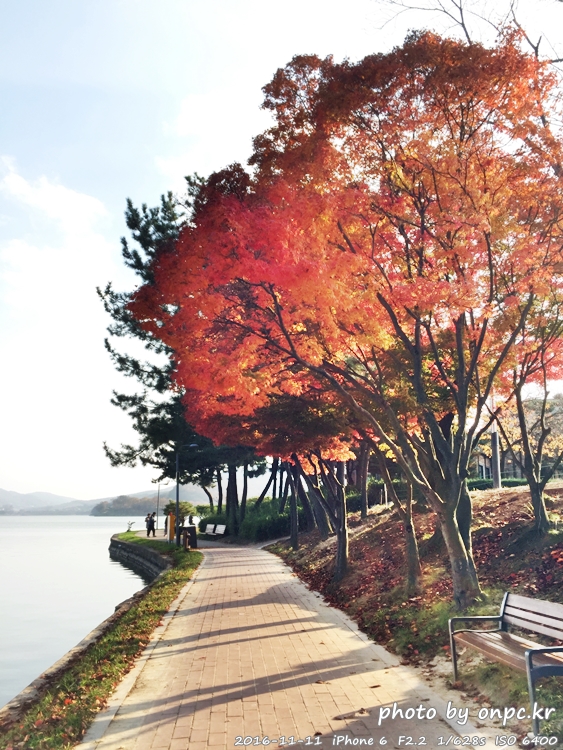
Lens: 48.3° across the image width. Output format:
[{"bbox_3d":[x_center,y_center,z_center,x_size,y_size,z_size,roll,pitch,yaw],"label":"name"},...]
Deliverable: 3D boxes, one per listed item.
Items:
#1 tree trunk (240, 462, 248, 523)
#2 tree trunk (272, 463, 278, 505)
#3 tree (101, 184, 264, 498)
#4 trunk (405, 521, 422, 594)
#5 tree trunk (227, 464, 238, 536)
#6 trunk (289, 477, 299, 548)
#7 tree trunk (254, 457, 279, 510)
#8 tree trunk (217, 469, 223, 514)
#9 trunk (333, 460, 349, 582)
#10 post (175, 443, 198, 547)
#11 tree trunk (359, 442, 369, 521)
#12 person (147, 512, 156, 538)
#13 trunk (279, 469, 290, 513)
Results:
[{"bbox_3d":[-2.494,8.135,43.265,0.360,4.200,0.360,3,-13,1],"label":"tree trunk"},{"bbox_3d":[-0.413,7.466,43.306,0.320,2.855,0.320,0,-12,0],"label":"tree trunk"},{"bbox_3d":[-6.088,-1.463,40.274,9.800,21.959,8.500,0,-13,0],"label":"tree"},{"bbox_3d":[2.156,3.025,10.444,0.200,1.184,0.200,0,-12,0],"label":"trunk"},{"bbox_3d":[-3.213,8.168,41.209,0.600,4.567,0.600,0,-13,0],"label":"tree trunk"},{"bbox_3d":[0.505,5.465,24.883,0.280,2.861,0.280,0,-12,0],"label":"trunk"},{"bbox_3d":[-1.123,8.231,47.341,0.420,4.139,0.420,21,-12,4],"label":"tree trunk"},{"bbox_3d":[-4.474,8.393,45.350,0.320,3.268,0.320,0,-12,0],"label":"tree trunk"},{"bbox_3d":[1.300,3.183,13.765,0.260,2.518,0.260,0,-12,0],"label":"trunk"},{"bbox_3d":[-4.696,5.862,31.068,1.120,5.053,0.300,0,-13,0],"label":"post"},{"bbox_3d":[3.249,4.187,24.826,0.300,3.042,0.300,0,-12,0],"label":"tree trunk"},{"bbox_3d":[-8.898,10.305,43.250,0.550,1.675,0.500,0,-12,0],"label":"person"},{"bbox_3d":[0.191,6.748,36.771,0.360,2.554,0.360,7,-12,0],"label":"trunk"}]

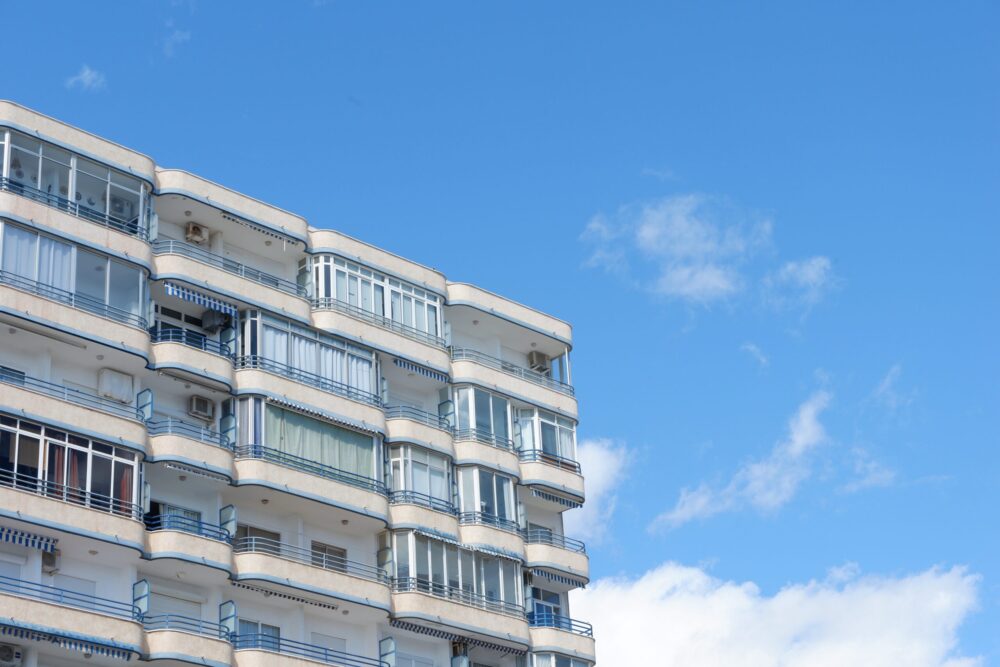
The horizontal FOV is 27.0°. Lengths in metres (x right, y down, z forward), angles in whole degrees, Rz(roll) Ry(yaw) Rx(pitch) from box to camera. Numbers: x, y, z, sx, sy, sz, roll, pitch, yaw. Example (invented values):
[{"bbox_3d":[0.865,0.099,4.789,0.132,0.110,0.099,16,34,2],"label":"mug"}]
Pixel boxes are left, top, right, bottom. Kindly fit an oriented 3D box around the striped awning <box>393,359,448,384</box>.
[{"bbox_3d":[-2.587,1.234,67.417,2.338,0.295,0.254,21,-34,-41],"label":"striped awning"}]

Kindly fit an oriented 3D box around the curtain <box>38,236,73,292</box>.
[{"bbox_3d":[-12.588,-1.869,58.980,1.176,1.742,0.100,21,-34,-40],"label":"curtain"}]

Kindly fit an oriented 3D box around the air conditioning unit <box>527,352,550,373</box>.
[{"bbox_3d":[1.432,1.058,73.747,0.769,0.564,0.307,21,-34,-41],"label":"air conditioning unit"}]

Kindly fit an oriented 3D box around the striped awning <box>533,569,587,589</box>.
[{"bbox_3d":[1.947,8.184,69.053,2.389,0.234,0.305,21,-34,-41],"label":"striped awning"}]

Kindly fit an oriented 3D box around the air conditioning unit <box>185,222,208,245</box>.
[{"bbox_3d":[-9.403,-3.046,64.668,0.710,0.520,0.300,21,-34,-41],"label":"air conditioning unit"}]

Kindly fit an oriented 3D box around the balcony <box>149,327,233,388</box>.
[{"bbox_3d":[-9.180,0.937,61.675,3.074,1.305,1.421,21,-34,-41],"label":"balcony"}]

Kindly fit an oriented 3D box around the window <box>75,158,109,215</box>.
[{"bbox_3d":[-11.754,-4.145,60.029,1.088,1.667,0.081,21,-34,-41],"label":"window"}]

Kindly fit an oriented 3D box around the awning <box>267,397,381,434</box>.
[{"bbox_3d":[-5.442,2.622,64.008,4.553,0.260,0.280,21,-34,-41],"label":"awning"}]

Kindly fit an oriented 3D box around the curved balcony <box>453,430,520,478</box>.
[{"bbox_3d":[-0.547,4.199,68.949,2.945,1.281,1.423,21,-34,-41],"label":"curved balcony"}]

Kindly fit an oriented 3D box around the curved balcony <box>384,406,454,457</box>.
[{"bbox_3d":[-2.689,3.396,66.987,2.945,1.281,1.423,21,-34,-41],"label":"curved balcony"}]

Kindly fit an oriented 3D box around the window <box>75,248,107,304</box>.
[{"bbox_3d":[-11.704,-1.550,59.652,1.106,1.761,0.080,21,-34,-40],"label":"window"}]

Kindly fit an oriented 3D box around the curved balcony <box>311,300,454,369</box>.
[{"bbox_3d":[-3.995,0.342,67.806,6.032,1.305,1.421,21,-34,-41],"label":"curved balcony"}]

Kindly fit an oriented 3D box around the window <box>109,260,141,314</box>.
[{"bbox_3d":[-10.918,-1.252,60.370,1.061,1.761,0.080,21,-34,-40],"label":"window"}]

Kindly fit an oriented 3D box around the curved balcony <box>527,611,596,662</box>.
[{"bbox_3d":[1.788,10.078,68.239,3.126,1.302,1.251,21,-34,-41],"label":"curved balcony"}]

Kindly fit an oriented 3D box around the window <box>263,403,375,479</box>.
[{"bbox_3d":[-5.530,3.444,64.010,4.321,1.652,0.120,21,-34,-40],"label":"window"}]

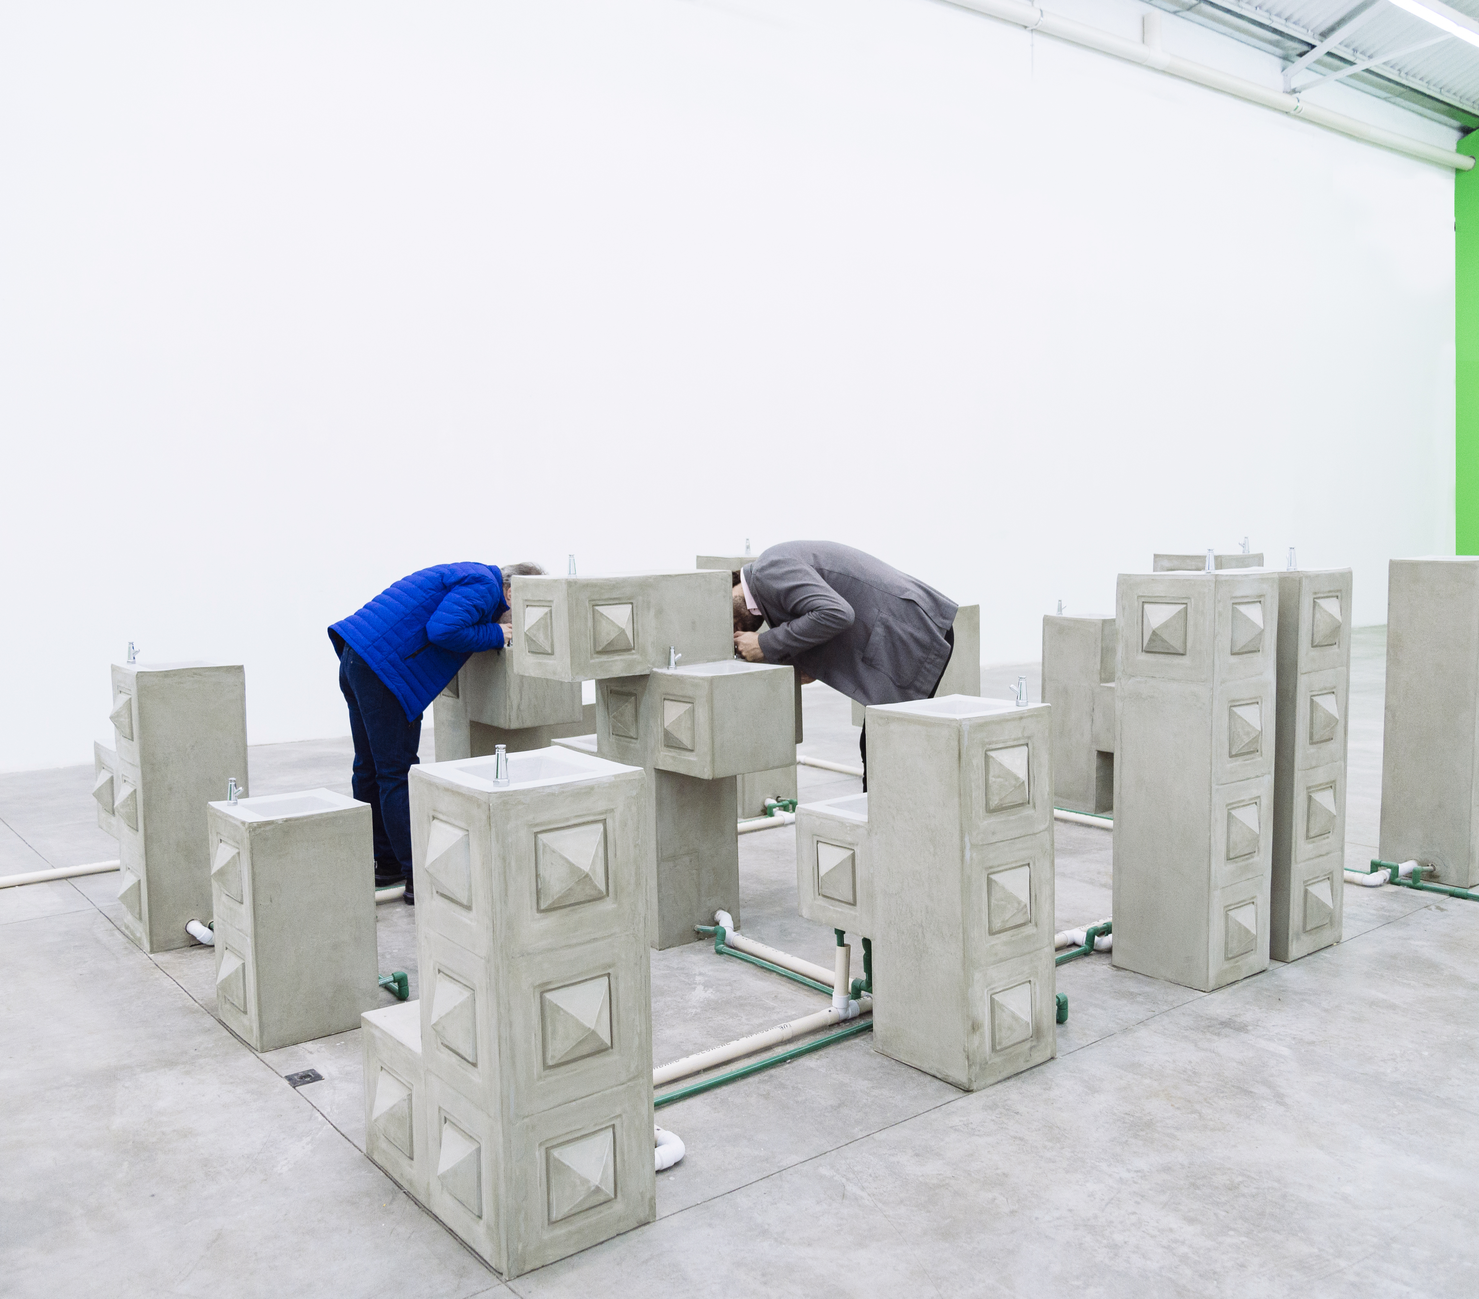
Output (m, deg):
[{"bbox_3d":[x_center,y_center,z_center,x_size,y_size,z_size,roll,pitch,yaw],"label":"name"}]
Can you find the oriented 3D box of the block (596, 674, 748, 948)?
[{"bbox_3d":[-0.238,0.511,4.395,0.328,0.904,0.331,-5,6,-38],"label":"block"}]

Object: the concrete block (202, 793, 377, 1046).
[{"bbox_3d":[-1.246,0.739,3.635,0.329,0.619,0.335,-5,6,-38],"label":"concrete block"}]

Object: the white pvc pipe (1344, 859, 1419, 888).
[{"bbox_3d":[2.496,0.855,5.053,0.306,0.073,0.180,-4,6,-38],"label":"white pvc pipe"}]

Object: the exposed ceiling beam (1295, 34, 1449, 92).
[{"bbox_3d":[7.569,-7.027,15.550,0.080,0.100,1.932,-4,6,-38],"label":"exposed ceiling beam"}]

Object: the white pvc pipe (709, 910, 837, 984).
[{"bbox_3d":[0.131,0.951,4.156,0.088,0.093,0.665,-4,6,-38],"label":"white pvc pipe"}]

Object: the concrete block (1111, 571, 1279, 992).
[{"bbox_3d":[1.374,0.373,3.918,0.327,1.206,0.325,-5,6,-38],"label":"concrete block"}]

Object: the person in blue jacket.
[{"bbox_3d":[-1.168,0.292,5.124,0.878,1.290,0.505,-4,6,-38],"label":"person in blue jacket"}]

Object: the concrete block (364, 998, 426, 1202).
[{"bbox_3d":[-0.613,0.959,2.845,0.343,0.310,0.312,-4,6,-38],"label":"concrete block"}]

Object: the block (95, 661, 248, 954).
[{"bbox_3d":[-2.050,0.522,4.654,0.372,0.931,0.692,-4,6,-38],"label":"block"}]

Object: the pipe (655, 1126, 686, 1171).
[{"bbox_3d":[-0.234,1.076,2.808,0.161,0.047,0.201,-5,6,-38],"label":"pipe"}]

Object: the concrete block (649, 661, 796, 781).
[{"bbox_3d":[-0.049,0.217,4.092,0.324,0.301,0.319,-5,6,-38],"label":"concrete block"}]

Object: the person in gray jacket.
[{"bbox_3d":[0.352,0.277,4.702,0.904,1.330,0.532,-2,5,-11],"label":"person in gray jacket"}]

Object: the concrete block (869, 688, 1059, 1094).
[{"bbox_3d":[0.565,0.593,3.305,0.325,0.903,0.323,-5,6,-38],"label":"concrete block"}]

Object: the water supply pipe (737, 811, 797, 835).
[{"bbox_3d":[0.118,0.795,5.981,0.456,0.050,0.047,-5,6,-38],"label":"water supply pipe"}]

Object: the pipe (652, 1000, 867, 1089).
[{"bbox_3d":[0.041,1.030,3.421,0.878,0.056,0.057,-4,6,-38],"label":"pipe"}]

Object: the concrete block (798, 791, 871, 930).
[{"bbox_3d":[0.374,0.581,3.576,0.346,0.306,0.293,-4,6,-38],"label":"concrete block"}]

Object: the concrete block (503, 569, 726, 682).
[{"bbox_3d":[-0.388,-0.087,4.346,0.658,0.313,0.372,-4,6,-38],"label":"concrete block"}]

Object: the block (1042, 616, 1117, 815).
[{"bbox_3d":[1.730,0.301,6.369,0.326,0.911,0.326,-5,6,-38],"label":"block"}]

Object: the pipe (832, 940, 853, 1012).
[{"bbox_3d":[0.287,0.906,3.590,0.043,0.184,0.043,-5,6,-38],"label":"pipe"}]

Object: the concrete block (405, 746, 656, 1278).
[{"bbox_3d":[-0.409,0.679,2.553,0.346,0.908,0.366,-4,6,-38],"label":"concrete block"}]

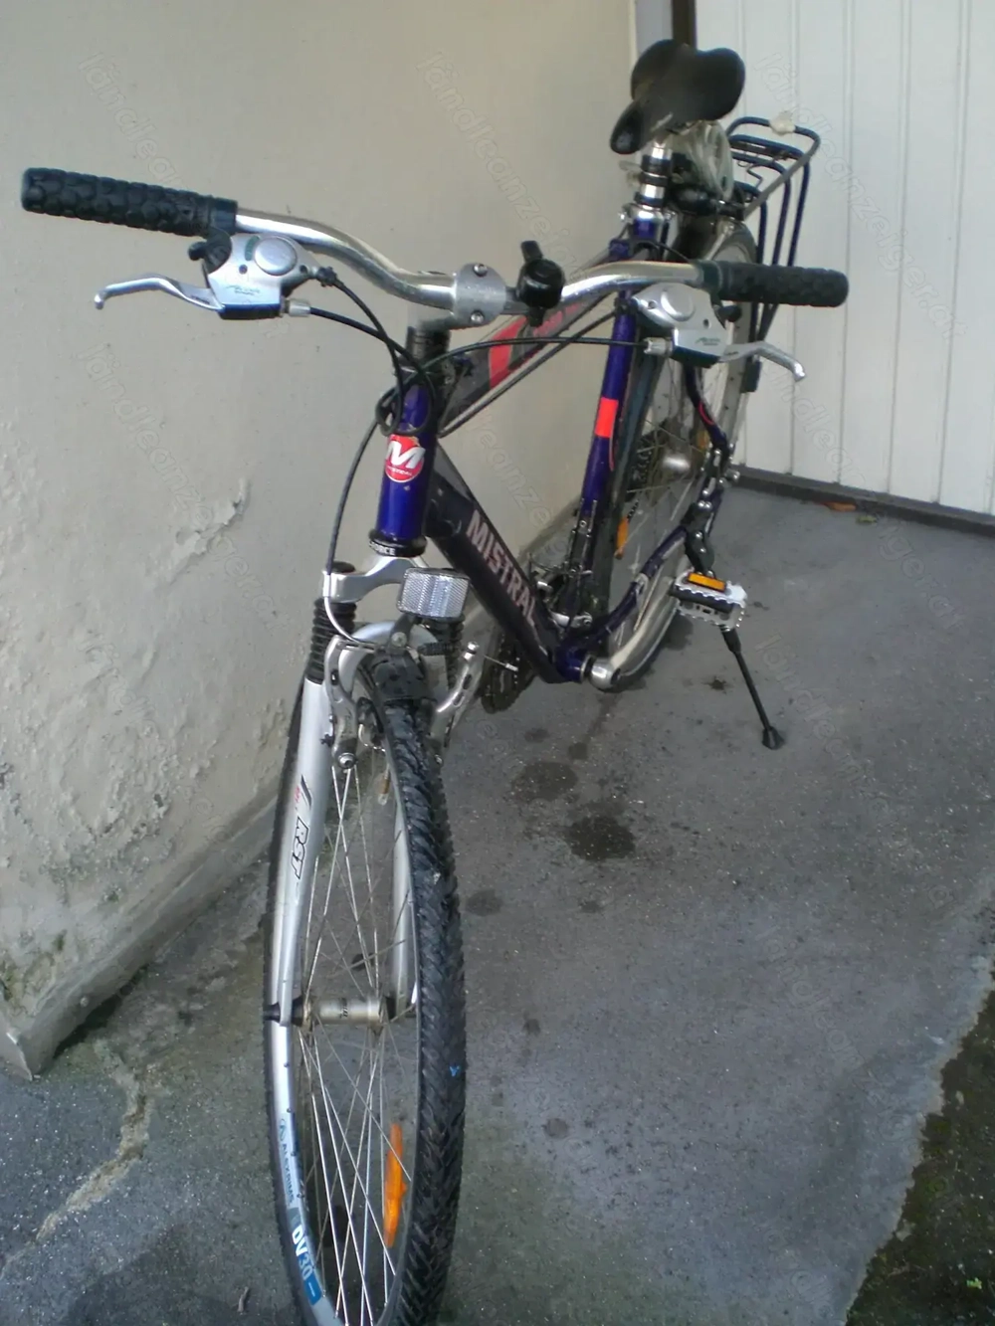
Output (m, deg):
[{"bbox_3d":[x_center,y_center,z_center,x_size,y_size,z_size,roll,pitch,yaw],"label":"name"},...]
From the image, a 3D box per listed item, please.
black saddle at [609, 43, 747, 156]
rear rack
[{"bbox_3d":[0.190,-0.638,1.672,0.148,0.085,0.266,17,43,16],"label":"black saddle"},{"bbox_3d":[0.314,-0.523,2.047,0.138,0.370,0.430,18,42,17],"label":"rear rack"}]

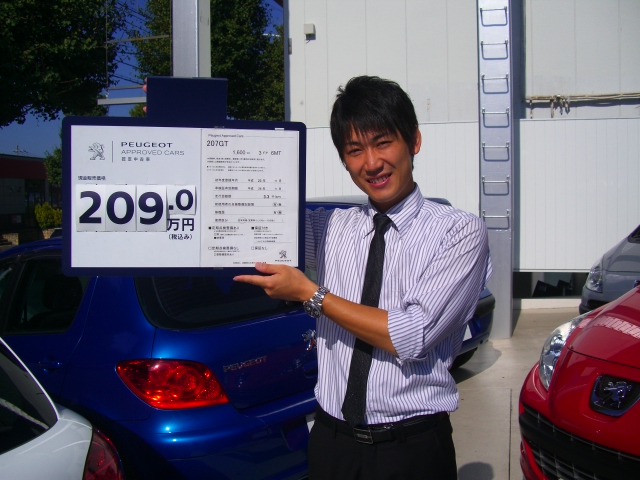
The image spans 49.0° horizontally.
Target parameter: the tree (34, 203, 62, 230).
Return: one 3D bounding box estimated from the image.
[{"bbox_3d":[-10.587,-0.920,27.500,1.150,1.100,1.100,-2,4,-21],"label":"tree"}]

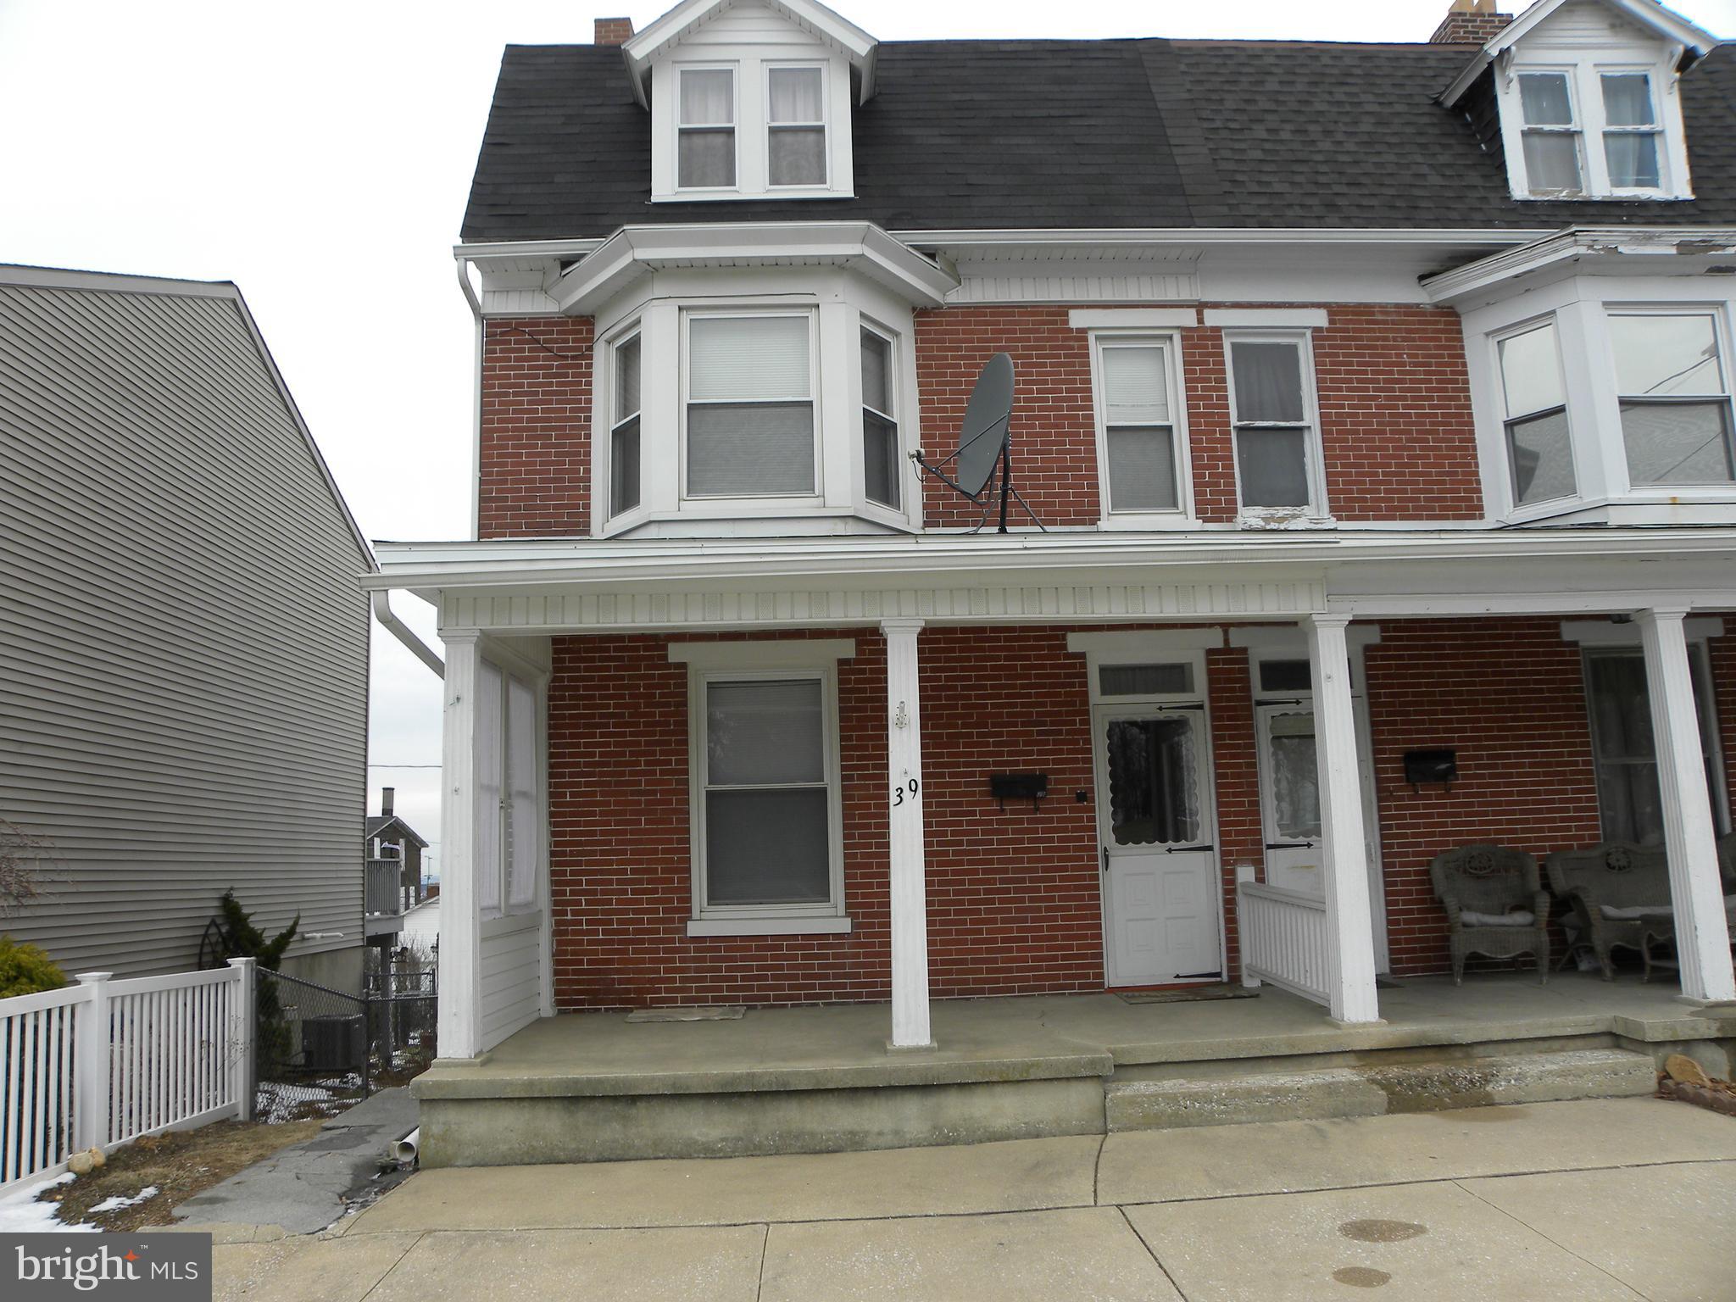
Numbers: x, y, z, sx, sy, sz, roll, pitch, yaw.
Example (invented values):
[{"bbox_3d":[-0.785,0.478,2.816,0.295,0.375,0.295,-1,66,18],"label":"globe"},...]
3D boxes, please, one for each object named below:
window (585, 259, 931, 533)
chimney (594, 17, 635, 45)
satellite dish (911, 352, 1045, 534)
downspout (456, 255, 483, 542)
[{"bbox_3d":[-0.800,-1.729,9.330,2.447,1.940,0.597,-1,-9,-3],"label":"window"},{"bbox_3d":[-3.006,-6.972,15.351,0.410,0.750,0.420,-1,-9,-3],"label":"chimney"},{"bbox_3d":[0.721,-1.407,8.748,0.909,1.265,0.909,1,-9,-18],"label":"satellite dish"},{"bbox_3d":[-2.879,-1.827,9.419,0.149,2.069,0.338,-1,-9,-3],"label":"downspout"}]

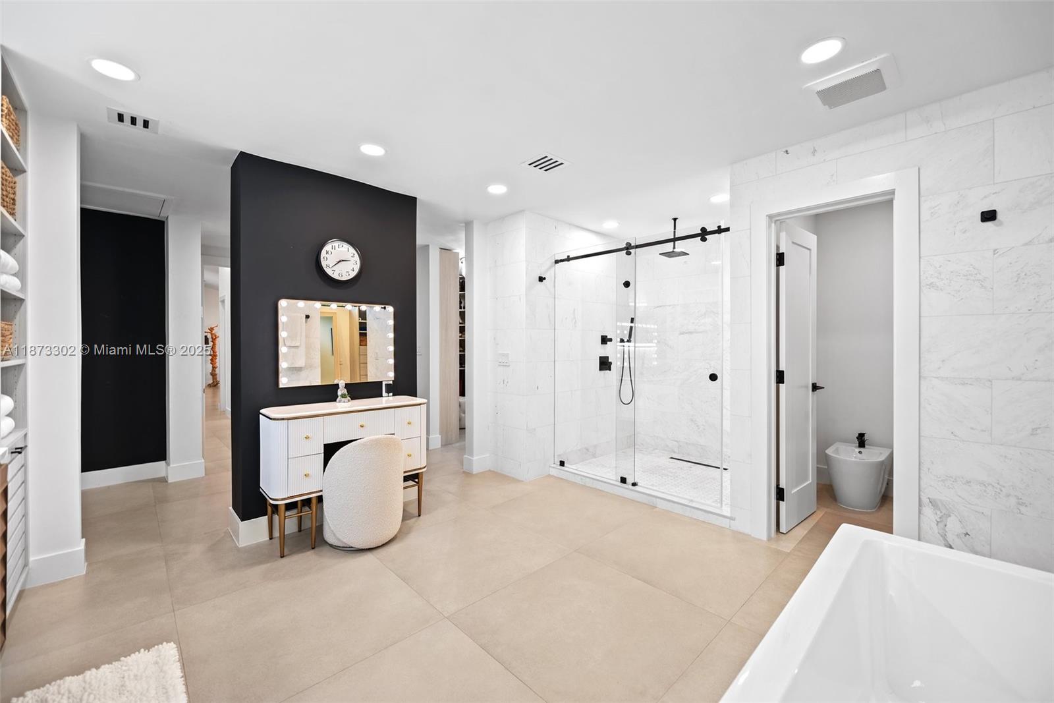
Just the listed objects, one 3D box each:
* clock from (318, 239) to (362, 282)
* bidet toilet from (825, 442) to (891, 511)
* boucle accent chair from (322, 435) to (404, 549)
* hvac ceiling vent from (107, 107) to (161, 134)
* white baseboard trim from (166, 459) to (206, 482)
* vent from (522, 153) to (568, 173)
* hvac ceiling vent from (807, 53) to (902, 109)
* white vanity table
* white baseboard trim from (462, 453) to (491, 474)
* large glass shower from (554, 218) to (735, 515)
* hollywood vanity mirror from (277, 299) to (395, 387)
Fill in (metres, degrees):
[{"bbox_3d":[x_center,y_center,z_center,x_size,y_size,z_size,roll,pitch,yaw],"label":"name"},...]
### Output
[{"bbox_3d":[-1.308,-0.633,2.888,0.295,0.295,0.050,-1,1,-42],"label":"clock"},{"bbox_3d":[2.674,0.993,3.322,0.590,0.400,0.355,-1,1,-43],"label":"bidet toilet"},{"bbox_3d":[-1.090,0.867,2.758,0.490,0.670,0.490,-1,1,-42],"label":"boucle accent chair"},{"bbox_3d":[-2.143,-1.250,2.235,0.205,0.020,0.200,-1,1,-43],"label":"hvac ceiling vent"},{"bbox_3d":[-3.233,1.112,3.884,0.262,0.145,0.220,-1,1,-43],"label":"white baseboard trim"},{"bbox_3d":[0.131,-1.258,2.755,0.240,0.020,0.245,-1,1,-43],"label":"vent"},{"bbox_3d":[1.530,-1.233,1.927,0.310,0.030,0.320,-1,1,-43],"label":"hvac ceiling vent"},{"bbox_3d":[-1.194,0.781,2.777,0.985,0.840,0.380,-1,1,-42],"label":"white vanity table"},{"bbox_3d":[-0.505,1.106,4.091,0.205,0.150,0.165,-1,1,-43],"label":"white baseboard trim"},{"bbox_3d":[0.822,0.092,3.386,0.060,2.020,1.615,-1,1,-45],"label":"large glass shower"},{"bbox_3d":[-1.312,-0.051,2.904,0.782,0.580,0.045,-1,1,-42],"label":"hollywood vanity mirror"}]

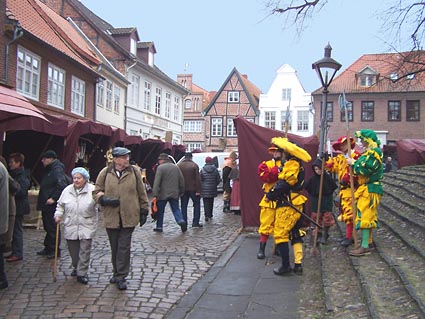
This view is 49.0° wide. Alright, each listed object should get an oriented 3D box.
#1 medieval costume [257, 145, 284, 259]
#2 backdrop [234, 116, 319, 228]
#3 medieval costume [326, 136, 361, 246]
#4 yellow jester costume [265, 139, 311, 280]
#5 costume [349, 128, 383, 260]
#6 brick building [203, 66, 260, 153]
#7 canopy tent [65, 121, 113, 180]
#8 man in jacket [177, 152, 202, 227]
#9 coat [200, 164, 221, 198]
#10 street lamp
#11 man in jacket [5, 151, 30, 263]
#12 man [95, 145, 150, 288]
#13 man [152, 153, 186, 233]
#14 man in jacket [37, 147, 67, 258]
[{"bbox_3d":[0.979,0.690,7.550,0.520,1.800,0.450,0,0,-14],"label":"medieval costume"},{"bbox_3d":[1.448,0.290,10.400,1.880,2.500,0.150,0,0,0],"label":"backdrop"},{"bbox_3d":[2.117,0.521,7.600,0.620,1.790,0.500,0,0,37],"label":"medieval costume"},{"bbox_3d":[1.052,0.650,6.500,0.650,1.880,0.620,0,0,18],"label":"yellow jester costume"},{"bbox_3d":[2.244,0.495,6.800,0.470,1.840,0.560,0,0,19],"label":"costume"},{"bbox_3d":[2.340,-3.930,52.000,6.000,11.100,8.000,0,0,7],"label":"brick building"},{"bbox_3d":[-3.900,0.300,12.400,1.750,2.500,2.000,0,0,6],"label":"canopy tent"},{"bbox_3d":[-0.545,0.720,11.050,0.620,1.760,0.450,0,0,5],"label":"man in jacket"},{"bbox_3d":[-0.051,0.533,11.850,0.510,0.920,0.360,0,0,3],"label":"coat"},{"bbox_3d":[2.100,-0.415,8.900,0.570,3.680,0.570,3,0,13],"label":"street lamp"},{"bbox_3d":[-3.014,0.746,7.250,0.400,1.690,0.500,0,0,-9],"label":"man in jacket"},{"bbox_3d":[-1.151,0.725,5.870,0.650,1.750,0.450,0,0,-3],"label":"man"},{"bbox_3d":[-0.947,0.725,10.280,0.640,1.750,0.550,0,0,-27],"label":"man"},{"bbox_3d":[-2.654,0.725,7.740,0.520,1.750,0.550,0,0,-18],"label":"man in jacket"}]

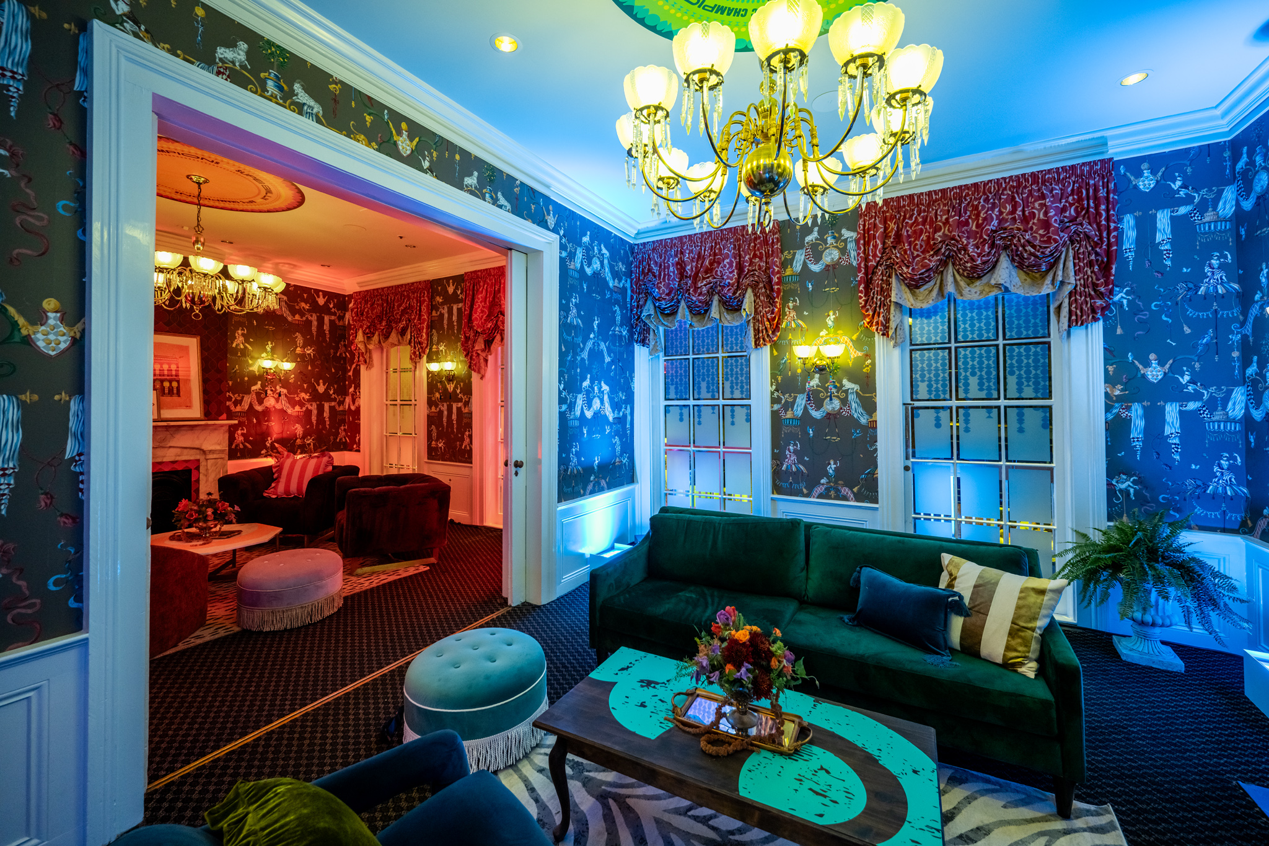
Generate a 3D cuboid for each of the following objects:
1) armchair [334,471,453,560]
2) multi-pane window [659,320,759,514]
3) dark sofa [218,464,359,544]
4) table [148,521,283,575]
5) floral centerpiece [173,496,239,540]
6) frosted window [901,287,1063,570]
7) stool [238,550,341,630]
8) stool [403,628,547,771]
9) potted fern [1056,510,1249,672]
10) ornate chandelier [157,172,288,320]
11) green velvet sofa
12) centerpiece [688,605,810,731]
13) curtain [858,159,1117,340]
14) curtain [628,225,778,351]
[{"bbox_3d":[-2.435,0.957,4.986,0.891,0.791,0.853,-1,1,-29],"label":"armchair"},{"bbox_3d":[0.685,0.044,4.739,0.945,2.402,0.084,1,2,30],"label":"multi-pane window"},{"bbox_3d":[-3.905,0.928,5.627,0.914,0.791,0.914,0,1,-5],"label":"dark sofa"},{"bbox_3d":[-3.673,1.186,4.193,1.085,0.388,1.085,0,1,-23],"label":"table"},{"bbox_3d":[-3.641,0.791,4.195,0.426,0.372,0.426,1,2,30],"label":"floral centerpiece"},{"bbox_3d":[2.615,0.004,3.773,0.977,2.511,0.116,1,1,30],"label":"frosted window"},{"bbox_3d":[-2.499,1.187,3.603,0.623,0.433,0.623,1,2,30],"label":"stool"},{"bbox_3d":[-0.739,1.259,2.347,0.659,0.400,0.659,0,1,0],"label":"stool"},{"bbox_3d":[3.121,1.011,3.018,0.837,0.868,0.822,1,1,30],"label":"potted fern"},{"bbox_3d":[-3.464,-1.392,3.906,1.110,1.094,1.110,1,2,30],"label":"ornate chandelier"},{"bbox_3d":[0.902,1.032,2.683,2.128,0.780,0.904,1,2,30],"label":"green velvet sofa"},{"bbox_3d":[0.401,0.858,1.728,0.403,0.426,0.380,1,1,30],"label":"centerpiece"},{"bbox_3d":[2.420,-1.166,3.537,1.479,1.046,0.167,1,2,30],"label":"curtain"},{"bbox_3d":[0.642,-1.223,4.562,1.414,1.041,0.167,1,2,30],"label":"curtain"}]

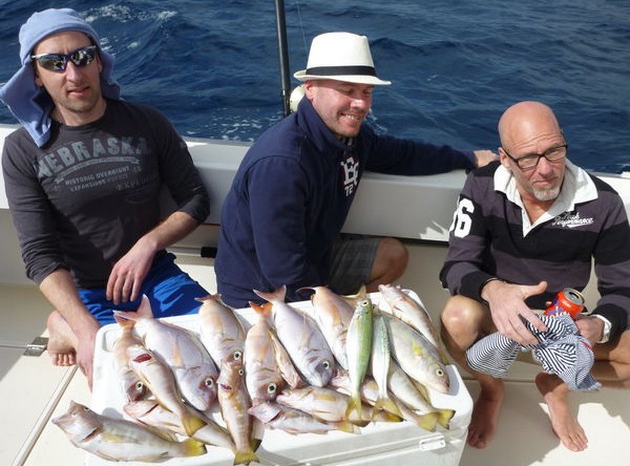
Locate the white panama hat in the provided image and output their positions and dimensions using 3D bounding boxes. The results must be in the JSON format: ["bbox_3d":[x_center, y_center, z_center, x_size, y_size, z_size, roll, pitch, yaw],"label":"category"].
[{"bbox_3d":[0.073,-0.480,1.400,0.250,0.135,0.285,-15,23,-38],"label":"white panama hat"}]

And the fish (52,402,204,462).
[{"bbox_3d":[-0.341,0.367,0.935,0.295,0.053,0.077,13,39,10],"label":"fish"}]

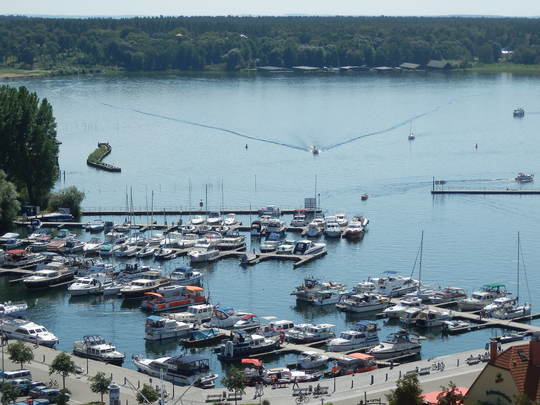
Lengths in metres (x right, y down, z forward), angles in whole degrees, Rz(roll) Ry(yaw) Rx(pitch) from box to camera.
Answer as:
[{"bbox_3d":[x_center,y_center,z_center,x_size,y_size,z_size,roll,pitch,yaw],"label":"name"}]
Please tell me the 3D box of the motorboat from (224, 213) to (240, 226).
[{"bbox_3d":[-9.700,4.109,375.034,2.500,2.400,6.700,3,8,24],"label":"motorboat"}]

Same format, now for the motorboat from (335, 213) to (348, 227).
[{"bbox_3d":[17.300,4.259,373.440,2.600,2.500,6.800,2,8,18],"label":"motorboat"}]

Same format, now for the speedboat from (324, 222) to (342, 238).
[{"bbox_3d":[16.230,7.190,392.520,3.650,3.160,10.070,1,7,11],"label":"speedboat"}]

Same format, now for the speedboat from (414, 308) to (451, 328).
[{"bbox_3d":[27.615,18.941,251.748,7.140,2.330,2.570,-6,9,-41],"label":"speedboat"}]

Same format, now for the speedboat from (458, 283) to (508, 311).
[{"bbox_3d":[41.580,18.530,298.270,11.670,4.330,3.530,-6,9,-40],"label":"speedboat"}]

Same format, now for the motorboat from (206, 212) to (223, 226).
[{"bbox_3d":[-13.349,3.789,363.809,2.700,2.700,7.000,1,7,10],"label":"motorboat"}]

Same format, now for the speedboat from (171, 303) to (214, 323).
[{"bbox_3d":[-13.273,18.760,253.127,8.040,2.350,2.730,-6,9,-41],"label":"speedboat"}]

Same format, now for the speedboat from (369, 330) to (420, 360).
[{"bbox_3d":[18.115,21.387,227.694,10.070,3.410,3.320,-6,9,-41],"label":"speedboat"}]

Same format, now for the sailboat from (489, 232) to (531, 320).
[{"bbox_3d":[41.570,12.236,258.227,9.900,14.040,3.270,-6,9,-41],"label":"sailboat"}]

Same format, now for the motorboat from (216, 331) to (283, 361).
[{"bbox_3d":[-2.828,20.716,225.060,10.800,3.500,3.400,-7,10,-43],"label":"motorboat"}]

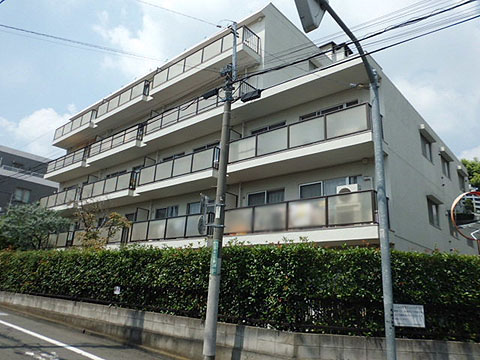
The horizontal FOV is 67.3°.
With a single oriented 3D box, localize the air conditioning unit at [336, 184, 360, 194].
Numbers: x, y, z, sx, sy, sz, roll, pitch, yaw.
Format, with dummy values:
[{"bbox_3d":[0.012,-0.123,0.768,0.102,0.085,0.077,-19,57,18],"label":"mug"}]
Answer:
[{"bbox_3d":[3.434,0.490,11.354,0.679,0.594,0.280,-11,-22,40],"label":"air conditioning unit"}]

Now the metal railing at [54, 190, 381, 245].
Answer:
[{"bbox_3d":[-4.920,2.876,18.096,24.149,1.321,1.255,-11,-22,40],"label":"metal railing"}]

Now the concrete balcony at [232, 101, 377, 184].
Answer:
[{"bbox_3d":[2.149,-1.142,13.033,5.829,1.321,1.260,-11,-22,40],"label":"concrete balcony"}]

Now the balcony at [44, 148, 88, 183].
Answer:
[{"bbox_3d":[-12.265,-0.946,26.361,5.979,1.321,1.176,-11,-22,40],"label":"balcony"}]

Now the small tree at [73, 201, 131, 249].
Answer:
[{"bbox_3d":[-6.824,3.216,17.167,2.200,4.098,2.100,-11,-22,40],"label":"small tree"}]

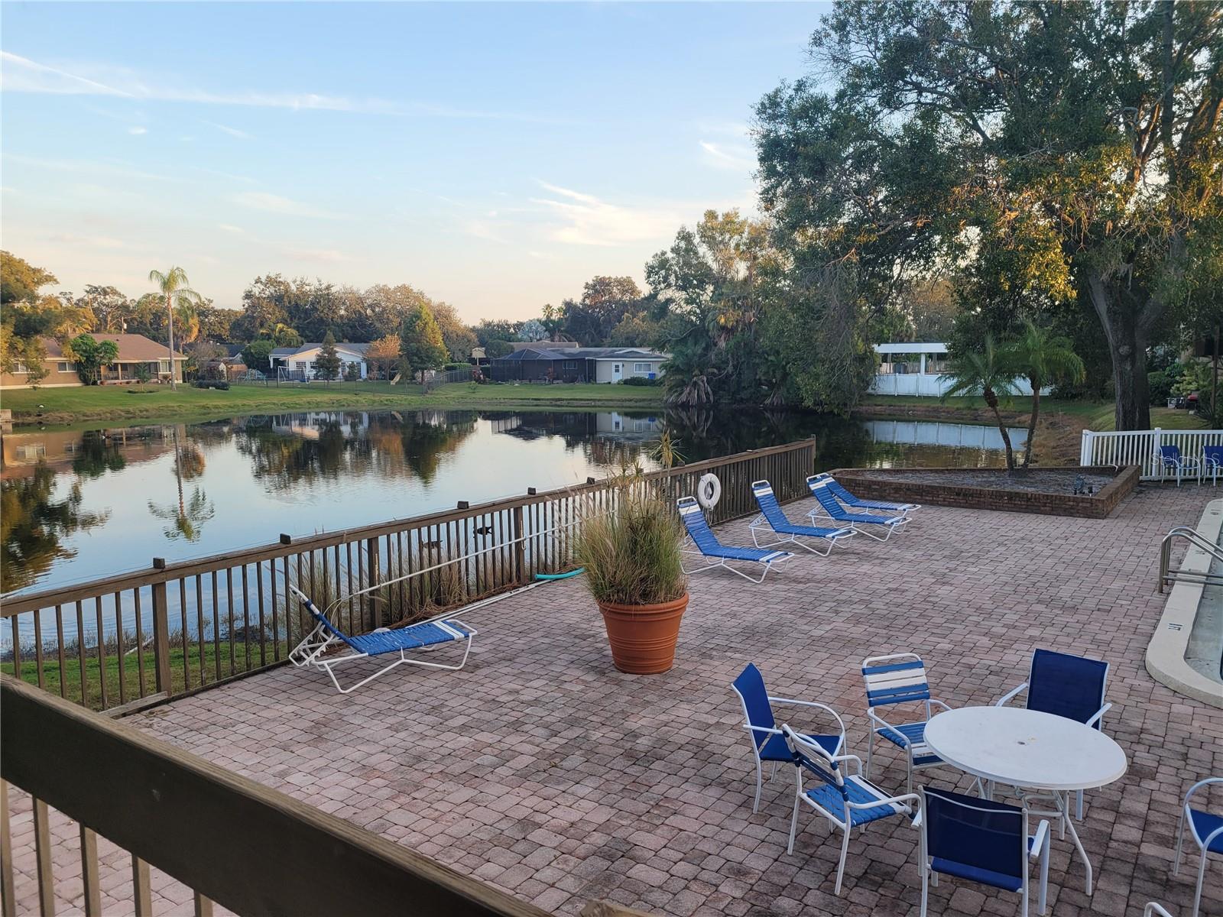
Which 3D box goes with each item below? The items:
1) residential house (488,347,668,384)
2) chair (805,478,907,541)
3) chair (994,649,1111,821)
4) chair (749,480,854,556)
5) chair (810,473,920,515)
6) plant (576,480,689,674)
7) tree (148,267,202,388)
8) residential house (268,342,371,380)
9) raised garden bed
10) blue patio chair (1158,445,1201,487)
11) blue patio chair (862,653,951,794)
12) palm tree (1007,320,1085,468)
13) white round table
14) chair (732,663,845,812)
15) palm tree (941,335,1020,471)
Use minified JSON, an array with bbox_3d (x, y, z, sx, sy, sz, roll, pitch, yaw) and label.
[{"bbox_3d":[-3.586,-9.842,97.117,17.500,3.700,11.000,1,7,12],"label":"residential house"},{"bbox_3d":[4.168,0.817,15.488,1.659,0.893,0.708,5,9,41],"label":"chair"},{"bbox_3d":[3.091,1.898,6.422,0.583,0.851,0.708,6,9,44],"label":"chair"},{"bbox_3d":[2.972,0.911,14.275,1.510,0.985,0.708,5,8,38],"label":"chair"},{"bbox_3d":[4.678,0.742,16.794,1.769,0.803,0.688,4,8,33],"label":"chair"},{"bbox_3d":[0.199,1.107,8.896,1.050,1.813,1.000,0,6,1],"label":"plant"},{"bbox_3d":[-41.410,-12.282,87.126,5.162,11.574,4.904,-1,6,0],"label":"tree"},{"bbox_3d":[-34.550,-11.396,109.084,11.500,4.300,10.500,-2,7,-14],"label":"residential house"},{"bbox_3d":[8.291,0.485,20.637,5.650,0.380,6.300,4,8,34],"label":"raised garden bed"},{"bbox_3d":[12.955,0.167,20.934,0.574,0.851,0.708,-2,6,-9],"label":"blue patio chair"},{"bbox_3d":[2.130,1.903,6.344,0.574,0.880,0.669,-2,7,-15],"label":"blue patio chair"},{"bbox_3d":[9.597,-1.312,20.408,2.008,3.442,1.912,-1,6,0],"label":"palm tree"},{"bbox_3d":[2.468,2.066,5.566,1.120,0.722,1.120,-1,6,0],"label":"white round table"},{"bbox_3d":[1.216,1.934,6.255,0.693,0.856,0.574,2,7,24],"label":"chair"},{"bbox_3d":[8.367,-1.183,20.813,1.900,3.151,1.900,2,7,22],"label":"palm tree"}]

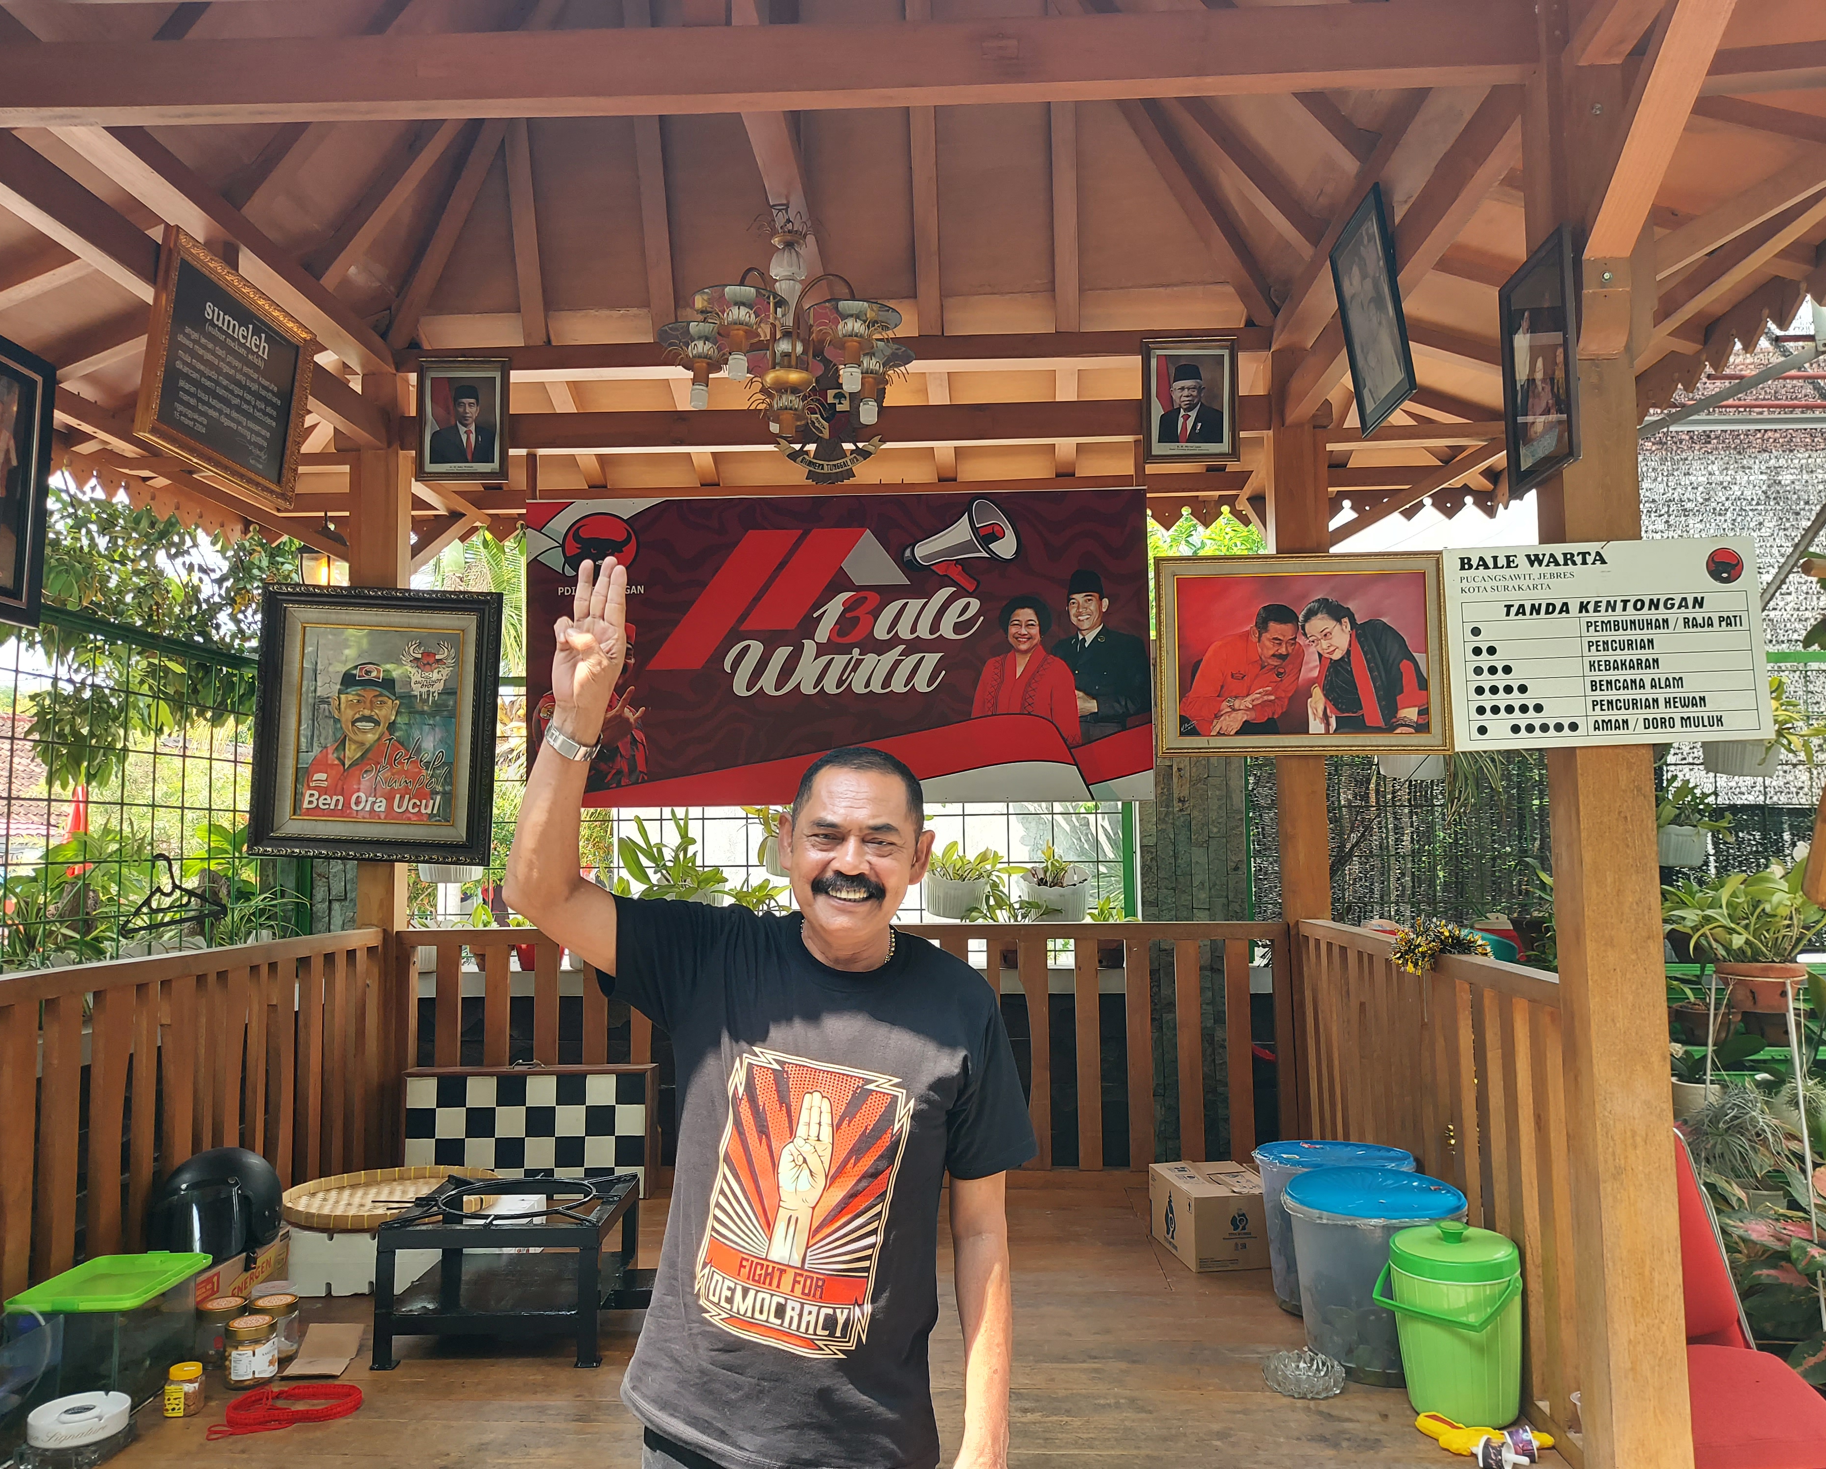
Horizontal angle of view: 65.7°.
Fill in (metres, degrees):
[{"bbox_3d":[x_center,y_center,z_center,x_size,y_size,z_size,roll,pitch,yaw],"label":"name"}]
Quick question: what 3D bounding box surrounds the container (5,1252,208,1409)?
[{"bbox_3d":[-1.492,1.124,2.647,0.235,0.220,0.300,-1,-5,2],"label":"container"}]

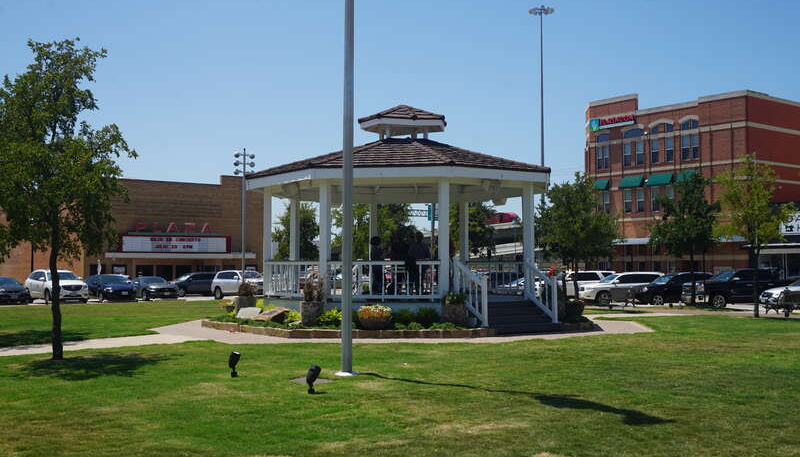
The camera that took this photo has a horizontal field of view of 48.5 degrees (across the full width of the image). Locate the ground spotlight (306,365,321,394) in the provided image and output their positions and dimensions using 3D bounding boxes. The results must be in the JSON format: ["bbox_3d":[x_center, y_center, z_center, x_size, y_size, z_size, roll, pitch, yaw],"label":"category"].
[{"bbox_3d":[-1.038,1.803,10.537,0.130,0.345,0.175,-1,-3,27],"label":"ground spotlight"}]

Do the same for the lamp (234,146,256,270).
[{"bbox_3d":[-7.900,-0.132,45.040,1.250,7.800,0.450,2,-3,-37],"label":"lamp"}]

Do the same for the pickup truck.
[{"bbox_3d":[17.313,2.947,44.320,5.800,1.880,2.020,1,-2,-15],"label":"pickup truck"}]

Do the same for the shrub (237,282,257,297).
[{"bbox_3d":[-3.943,1.577,22.856,0.480,0.370,0.480,0,-2,0],"label":"shrub"}]

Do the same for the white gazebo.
[{"bbox_3d":[0.297,-0.493,23.758,7.900,5.850,8.500,2,-3,-37],"label":"white gazebo"}]

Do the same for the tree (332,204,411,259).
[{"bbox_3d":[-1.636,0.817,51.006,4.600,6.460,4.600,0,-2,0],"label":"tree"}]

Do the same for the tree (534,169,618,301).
[{"bbox_3d":[8.938,0.468,45.015,4.000,6.610,4.000,0,-2,0],"label":"tree"}]

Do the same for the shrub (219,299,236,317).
[{"bbox_3d":[-4.657,2.150,24.135,0.520,0.490,0.520,0,-2,0],"label":"shrub"}]

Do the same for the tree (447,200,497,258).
[{"bbox_3d":[4.243,0.942,52.003,3.900,6.600,3.900,0,-2,0],"label":"tree"}]

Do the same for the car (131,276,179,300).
[{"bbox_3d":[-14.800,3.550,52.901,1.880,1.400,4.750,2,-3,-35],"label":"car"}]

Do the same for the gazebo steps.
[{"bbox_3d":[2.584,2.078,20.836,2.300,0.670,1.200,2,-3,-37],"label":"gazebo steps"}]

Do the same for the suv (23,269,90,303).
[{"bbox_3d":[-19.246,3.212,49.413,1.980,1.820,5.100,2,-3,-37],"label":"suv"}]

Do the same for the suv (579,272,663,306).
[{"bbox_3d":[12.200,3.277,49.409,4.850,1.830,1.930,1,-2,-23],"label":"suv"}]

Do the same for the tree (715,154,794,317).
[{"bbox_3d":[12.584,0.266,31.513,2.750,5.780,2.750,0,-2,0],"label":"tree"}]

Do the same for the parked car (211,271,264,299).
[{"bbox_3d":[-9.687,3.492,54.907,1.900,1.760,4.750,2,-3,-38],"label":"parked car"}]

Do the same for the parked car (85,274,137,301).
[{"bbox_3d":[-16.400,3.332,49.908,1.840,1.460,4.800,2,-3,-35],"label":"parked car"}]

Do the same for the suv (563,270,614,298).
[{"bbox_3d":[11.816,3.587,55.902,4.900,1.820,1.920,1,-2,-22],"label":"suv"}]

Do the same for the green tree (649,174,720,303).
[{"bbox_3d":[13.173,0.496,41.011,3.300,6.160,3.300,0,-2,0],"label":"green tree"}]

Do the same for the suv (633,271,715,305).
[{"bbox_3d":[14.720,3.308,47.907,4.750,1.650,1.880,1,-2,-22],"label":"suv"}]

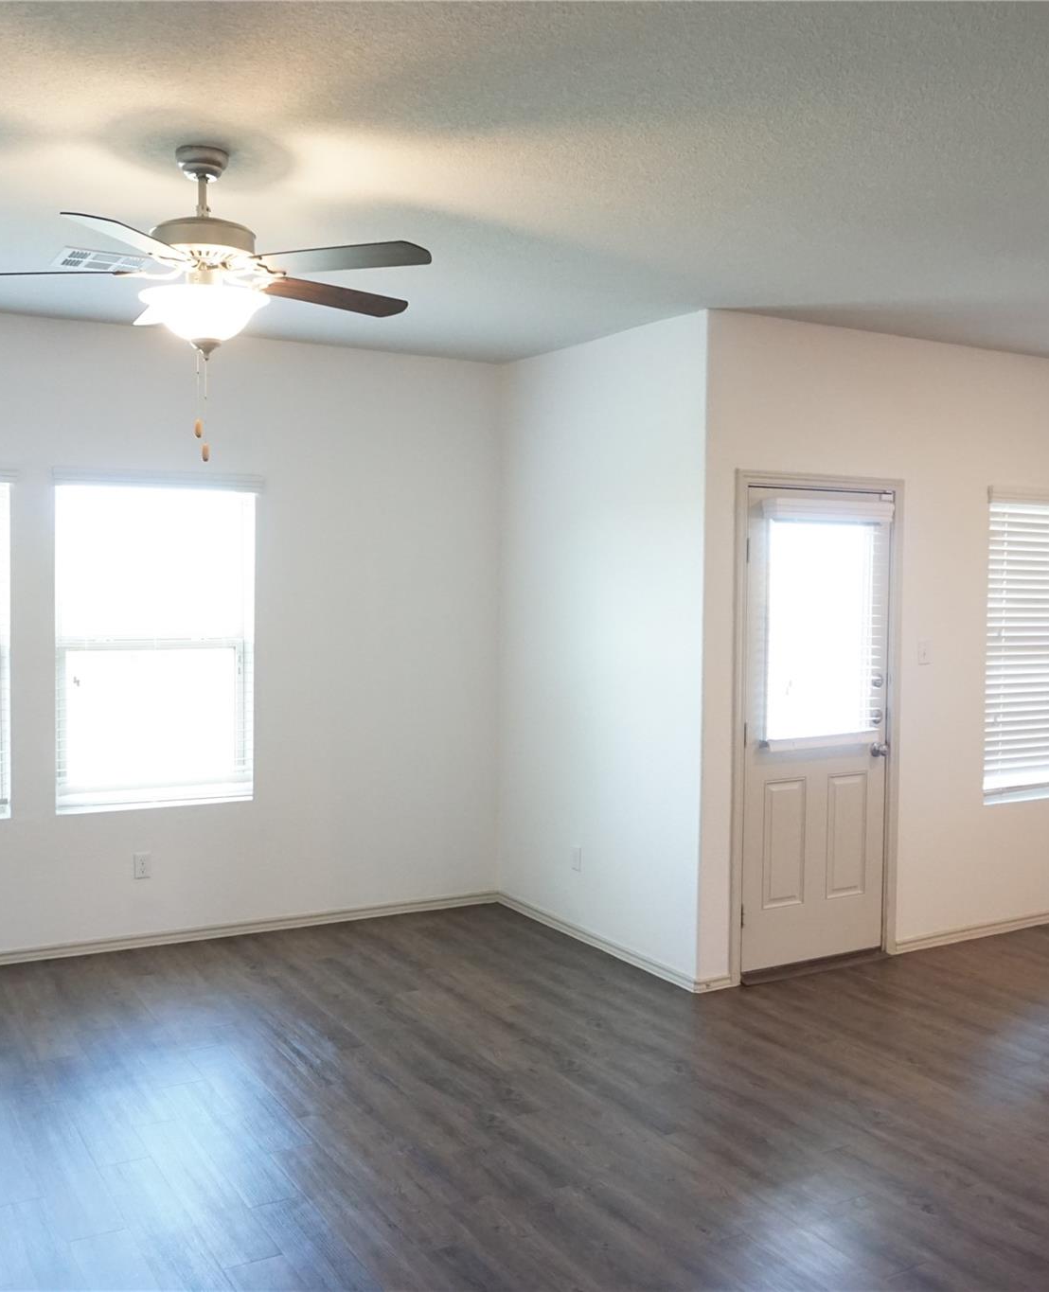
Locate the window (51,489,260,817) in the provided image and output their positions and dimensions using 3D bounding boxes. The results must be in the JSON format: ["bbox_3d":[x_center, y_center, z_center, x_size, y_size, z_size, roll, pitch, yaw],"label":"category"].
[{"bbox_3d":[-1.628,-0.015,5.748,0.895,1.435,0.070,-1,4,-30],"label":"window"}]

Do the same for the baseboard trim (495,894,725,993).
[{"bbox_3d":[0.353,1.331,6.015,0.188,0.060,1.679,-1,4,-30],"label":"baseboard trim"}]

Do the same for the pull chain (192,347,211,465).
[{"bbox_3d":[-0.820,-0.615,3.287,0.045,0.287,0.035,0,3,-14],"label":"pull chain"}]

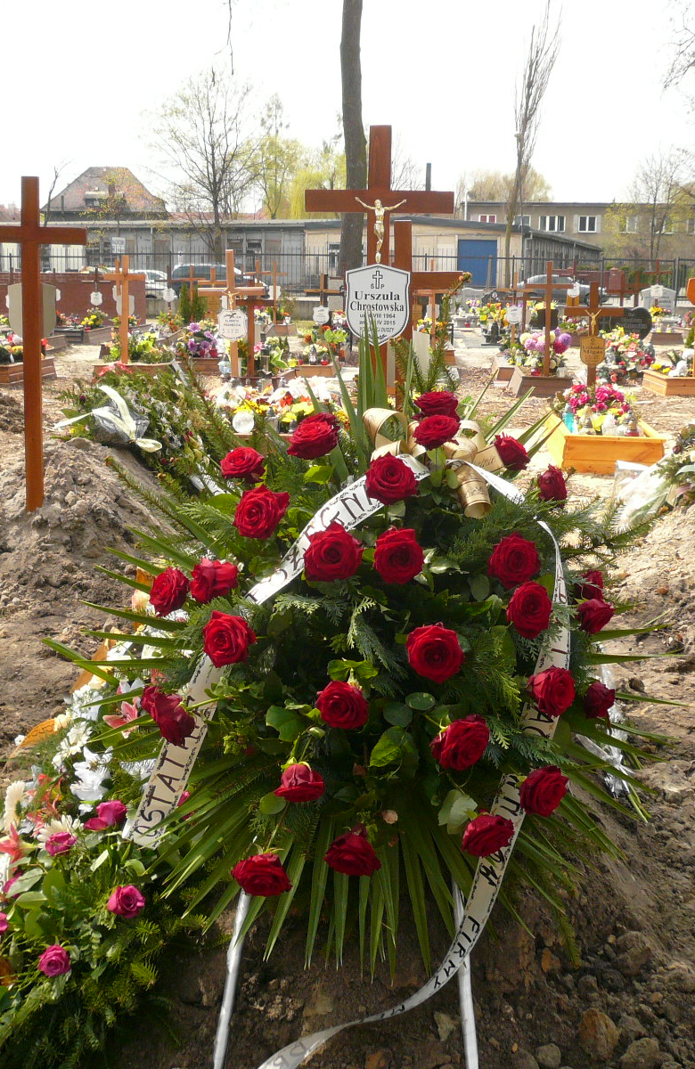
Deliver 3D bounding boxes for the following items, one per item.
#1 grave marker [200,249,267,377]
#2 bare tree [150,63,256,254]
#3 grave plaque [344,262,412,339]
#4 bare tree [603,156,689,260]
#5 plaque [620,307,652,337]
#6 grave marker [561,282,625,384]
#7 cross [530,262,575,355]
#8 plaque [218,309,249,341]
[{"bbox_3d":[-1.094,-2.058,11.002,0.648,1.275,0.100,1,13,6],"label":"grave marker"},{"bbox_3d":[-6.650,-16.481,54.024,5.007,10.049,4.900,0,13,0],"label":"bare tree"},{"bbox_3d":[0.114,-0.856,4.300,0.240,0.305,0.015,2,13,5],"label":"grave plaque"},{"bbox_3d":[17.634,-18.508,68.011,5.254,7.482,5.000,0,13,0],"label":"bare tree"},{"bbox_3d":[4.194,-3.082,17.062,0.580,0.550,0.090,2,13,5],"label":"plaque"},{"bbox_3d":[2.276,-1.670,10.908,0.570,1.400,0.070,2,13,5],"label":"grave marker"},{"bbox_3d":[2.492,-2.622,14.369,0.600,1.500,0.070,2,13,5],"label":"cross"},{"bbox_3d":[-1.074,-1.979,10.900,0.284,0.301,0.025,1,13,6],"label":"plaque"}]

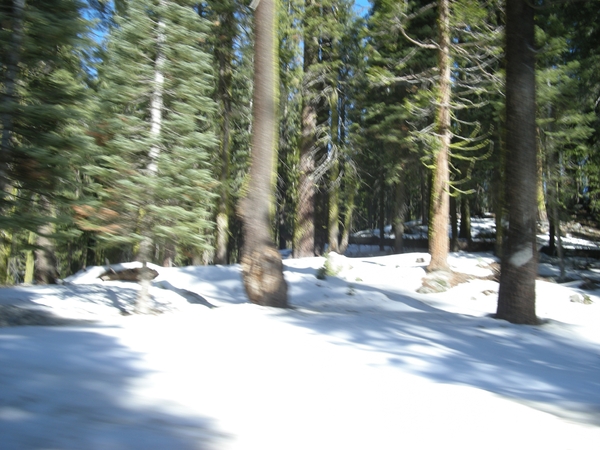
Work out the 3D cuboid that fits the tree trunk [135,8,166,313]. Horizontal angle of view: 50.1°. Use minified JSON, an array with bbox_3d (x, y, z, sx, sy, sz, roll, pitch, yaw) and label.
[{"bbox_3d":[-2.634,-1.137,11.300,0.264,5.357,0.264,3,-1,0],"label":"tree trunk"}]

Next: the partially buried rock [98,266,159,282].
[{"bbox_3d":[-3.878,1.119,14.500,1.360,0.380,0.650,1,-1,0],"label":"partially buried rock"}]

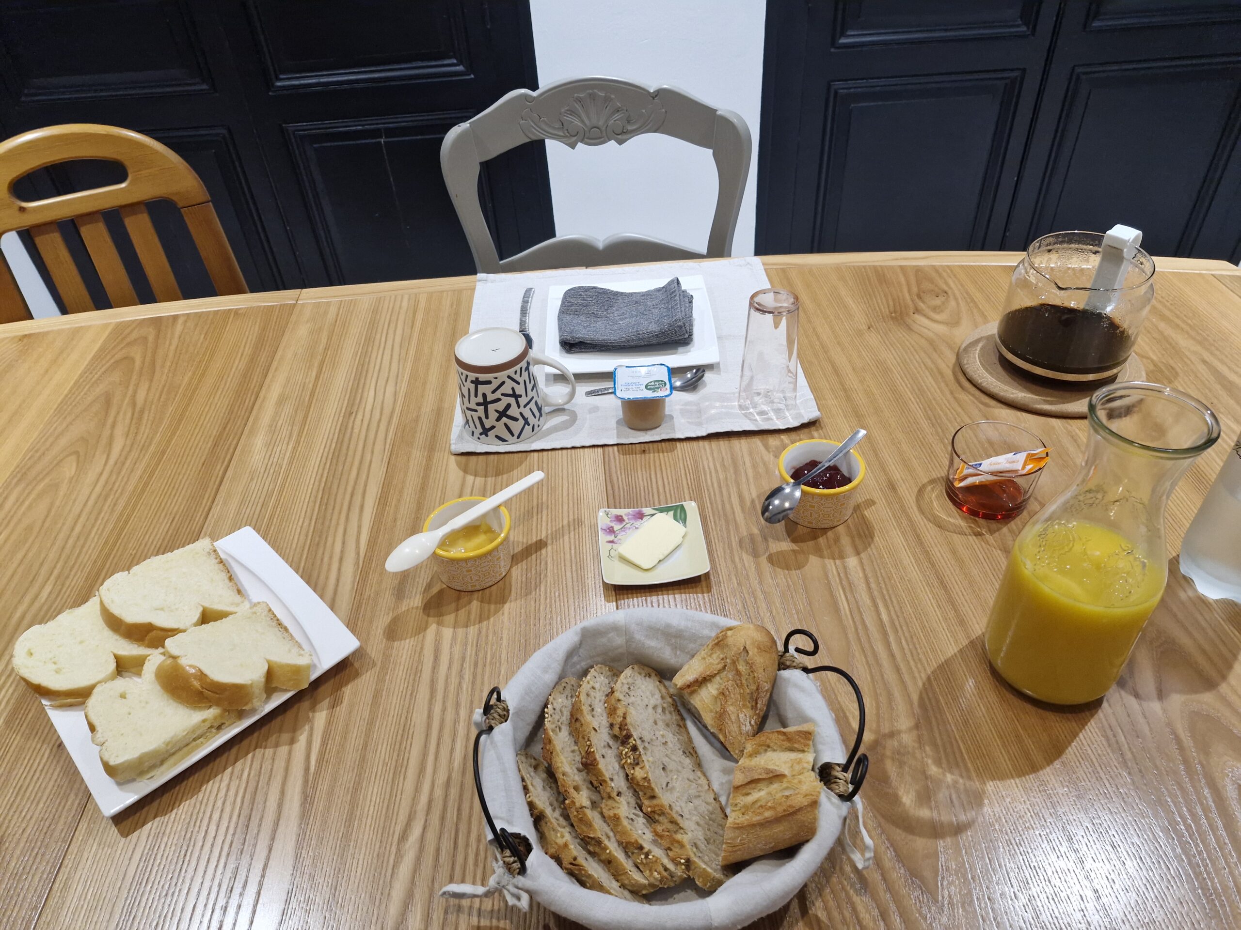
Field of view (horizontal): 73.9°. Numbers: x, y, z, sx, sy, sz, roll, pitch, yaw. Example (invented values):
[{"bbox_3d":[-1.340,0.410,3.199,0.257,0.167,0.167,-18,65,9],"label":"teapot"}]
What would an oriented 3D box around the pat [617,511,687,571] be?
[{"bbox_3d":[0.030,0.072,0.756,0.063,0.008,0.036,-33,46,-31],"label":"pat"}]

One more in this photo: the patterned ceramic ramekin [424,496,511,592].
[{"bbox_3d":[-0.137,0.075,0.762,0.081,0.050,0.081,-4,40,0],"label":"patterned ceramic ramekin"}]

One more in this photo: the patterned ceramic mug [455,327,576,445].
[{"bbox_3d":[-0.116,-0.090,0.915,0.133,0.097,0.095,-1,39,4],"label":"patterned ceramic mug"}]

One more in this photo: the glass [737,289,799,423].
[{"bbox_3d":[0.165,-0.121,0.906,0.067,0.133,0.067,-4,40,0],"label":"glass"}]

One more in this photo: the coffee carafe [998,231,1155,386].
[{"bbox_3d":[0.506,-0.178,0.914,0.143,0.132,0.171,28,48,34],"label":"coffee carafe"}]

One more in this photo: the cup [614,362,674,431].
[{"bbox_3d":[0.026,-0.074,0.924,0.065,0.053,0.068,-2,40,3],"label":"cup"}]

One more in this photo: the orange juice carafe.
[{"bbox_3d":[0.337,0.061,0.587,0.096,0.239,0.096,-4,40,0],"label":"orange juice carafe"}]

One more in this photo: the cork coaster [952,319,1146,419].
[{"bbox_3d":[0.497,-0.116,0.955,0.196,0.015,0.196,-4,39,0],"label":"cork coaster"}]

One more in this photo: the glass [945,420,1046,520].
[{"bbox_3d":[0.351,0.007,0.779,0.083,0.059,0.083,-4,39,0],"label":"glass"}]

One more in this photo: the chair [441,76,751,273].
[{"bbox_3d":[-0.021,-0.006,1.284,0.480,0.990,0.540,-2,40,3],"label":"chair"}]

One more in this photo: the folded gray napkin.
[{"bbox_3d":[0.010,-0.195,1.064,0.176,0.036,0.122,-4,39,0],"label":"folded gray napkin"}]

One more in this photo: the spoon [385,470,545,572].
[{"bbox_3d":[-0.138,0.050,0.754,0.172,0.021,0.036,-31,46,-28],"label":"spoon"}]

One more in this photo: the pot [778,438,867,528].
[{"bbox_3d":[0.193,0.021,0.798,0.082,0.050,0.082,-3,40,2],"label":"pot"}]

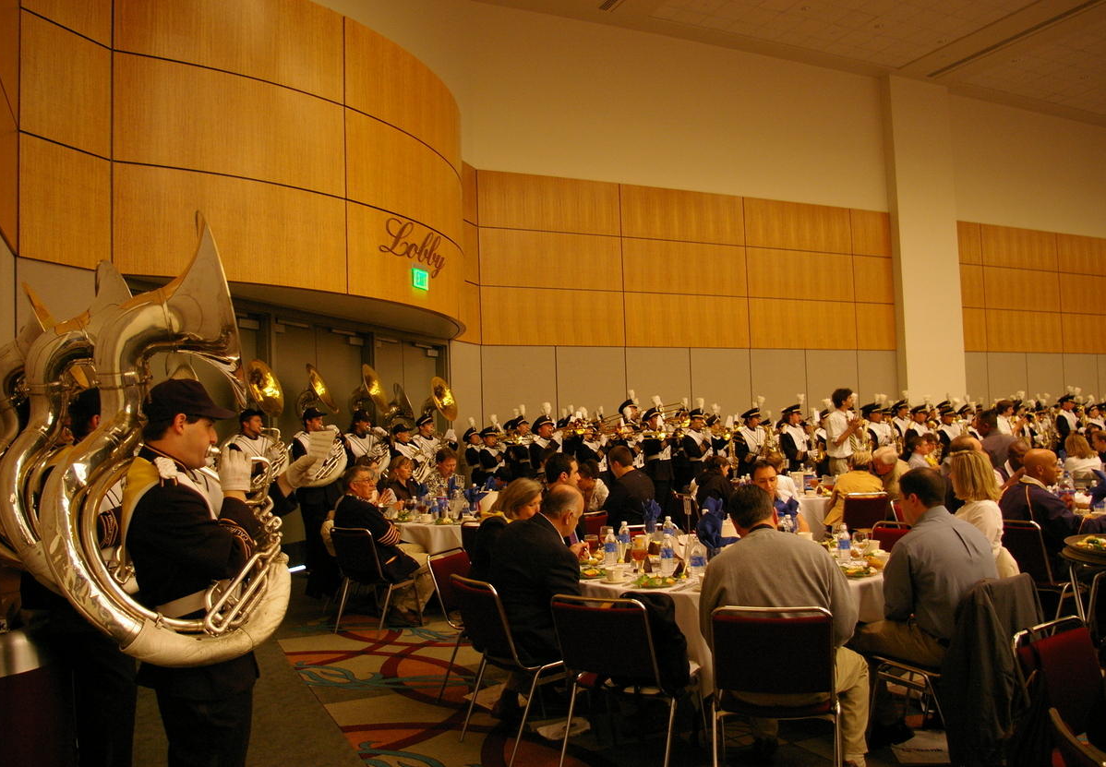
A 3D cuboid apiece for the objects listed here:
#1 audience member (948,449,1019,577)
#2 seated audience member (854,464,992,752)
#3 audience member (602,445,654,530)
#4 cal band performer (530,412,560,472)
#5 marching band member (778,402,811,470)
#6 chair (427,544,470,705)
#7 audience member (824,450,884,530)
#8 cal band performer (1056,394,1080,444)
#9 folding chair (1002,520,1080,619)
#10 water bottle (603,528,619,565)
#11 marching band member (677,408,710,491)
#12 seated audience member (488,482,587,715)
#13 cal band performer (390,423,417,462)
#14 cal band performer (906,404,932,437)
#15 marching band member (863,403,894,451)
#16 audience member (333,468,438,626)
[{"bbox_3d":[2.161,1.067,4.780,0.770,1.350,0.500,-4,-4,29],"label":"audience member"},{"bbox_3d":[1.784,1.069,4.064,0.530,1.330,0.790,1,-4,-36],"label":"seated audience member"},{"bbox_3d":[0.572,1.194,6.650,0.510,1.390,0.720,0,-4,-24],"label":"audience member"},{"bbox_3d":[-0.133,1.306,11.900,0.500,1.810,0.550,-3,-4,20],"label":"cal band performer"},{"bbox_3d":[3.434,1.231,12.300,0.450,1.820,0.520,-4,-4,38],"label":"marching band member"},{"bbox_3d":[-0.356,1.431,5.170,0.560,0.830,0.480,-4,-4,29],"label":"chair"},{"bbox_3d":[3.124,1.327,8.884,0.500,1.270,0.750,-1,-3,-16],"label":"audience member"},{"bbox_3d":[9.183,1.171,15.400,0.450,1.870,0.530,-5,-5,44],"label":"cal band performer"},{"bbox_3d":[3.349,1.372,6.180,0.560,0.830,0.480,1,-4,-38],"label":"folding chair"},{"bbox_3d":[0.332,0.944,4.980,0.066,0.210,0.066,-2,-3,0],"label":"water bottle"},{"bbox_3d":[2.117,1.290,13.000,0.470,1.830,0.540,-4,-4,30],"label":"marching band member"},{"bbox_3d":[-0.031,1.150,4.430,0.760,1.260,0.530,1,-4,-37],"label":"seated audience member"},{"bbox_3d":[-1.742,1.337,10.100,0.480,1.680,0.550,-3,-4,25],"label":"cal band performer"},{"bbox_3d":[5.532,1.231,13.100,0.450,1.780,0.520,-5,-5,42],"label":"cal band performer"},{"bbox_3d":[4.408,1.182,11.745,0.460,1.800,0.500,-3,-4,28],"label":"marching band member"},{"bbox_3d":[-1.362,1.315,6.950,0.740,1.310,0.530,1,-4,-40],"label":"audience member"}]

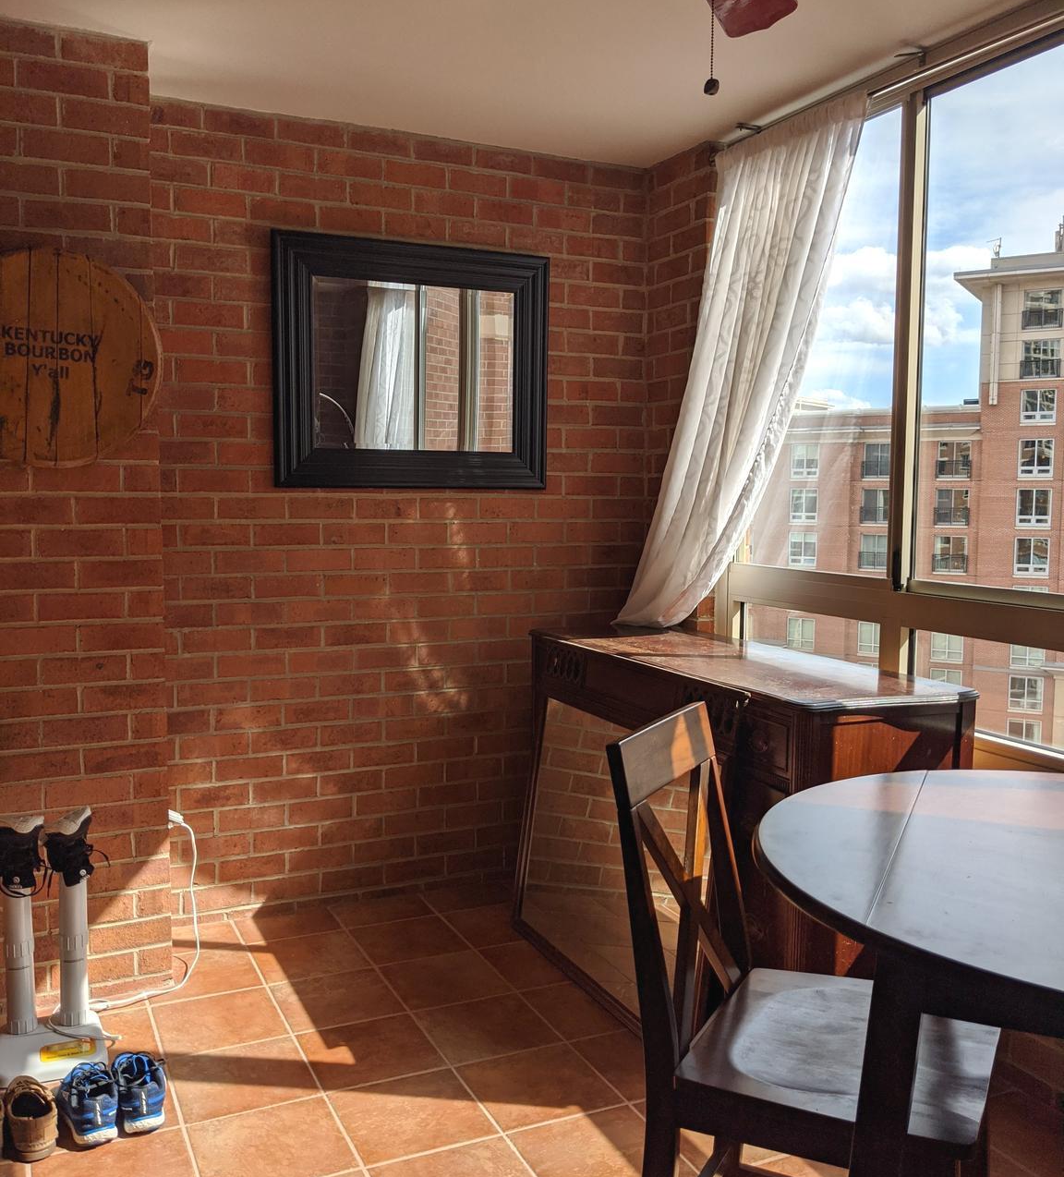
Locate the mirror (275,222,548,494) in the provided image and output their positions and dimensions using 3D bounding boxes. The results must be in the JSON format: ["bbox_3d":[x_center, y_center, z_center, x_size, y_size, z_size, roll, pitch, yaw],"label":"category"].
[{"bbox_3d":[-0.367,-0.707,3.548,0.932,0.774,0.045,-2,5,-25],"label":"mirror"}]

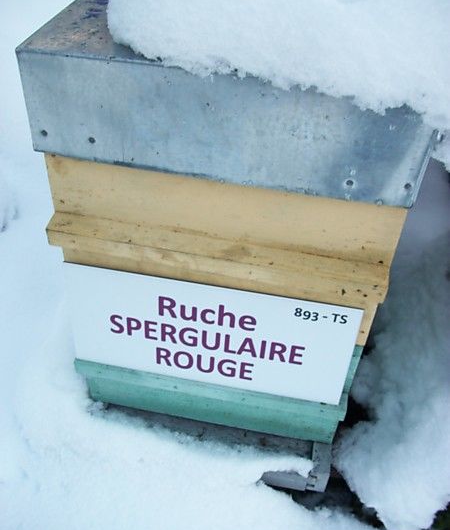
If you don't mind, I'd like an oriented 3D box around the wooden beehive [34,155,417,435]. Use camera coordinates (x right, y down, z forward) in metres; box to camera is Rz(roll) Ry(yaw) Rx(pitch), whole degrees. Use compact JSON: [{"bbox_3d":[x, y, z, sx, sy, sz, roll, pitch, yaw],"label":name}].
[{"bbox_3d":[0.020,-0.047,0.835,0.379,0.442,0.416,9,43,6],"label":"wooden beehive"}]

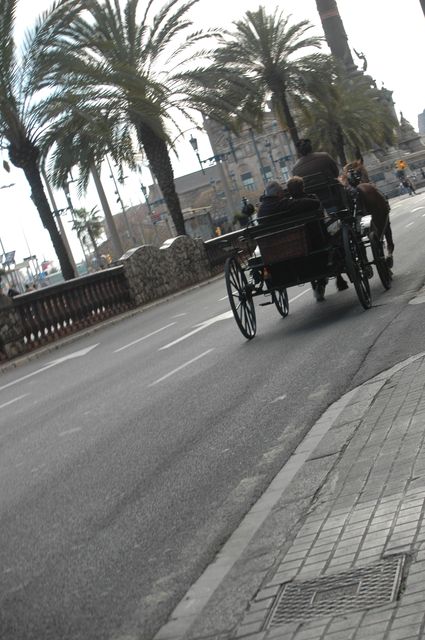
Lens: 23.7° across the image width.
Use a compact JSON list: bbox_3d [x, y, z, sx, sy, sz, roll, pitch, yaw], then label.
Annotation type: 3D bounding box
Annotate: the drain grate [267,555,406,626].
[{"bbox_3d":[0.382,0.814,2.990,0.400,0.030,0.390,-17,2,16],"label":"drain grate"}]

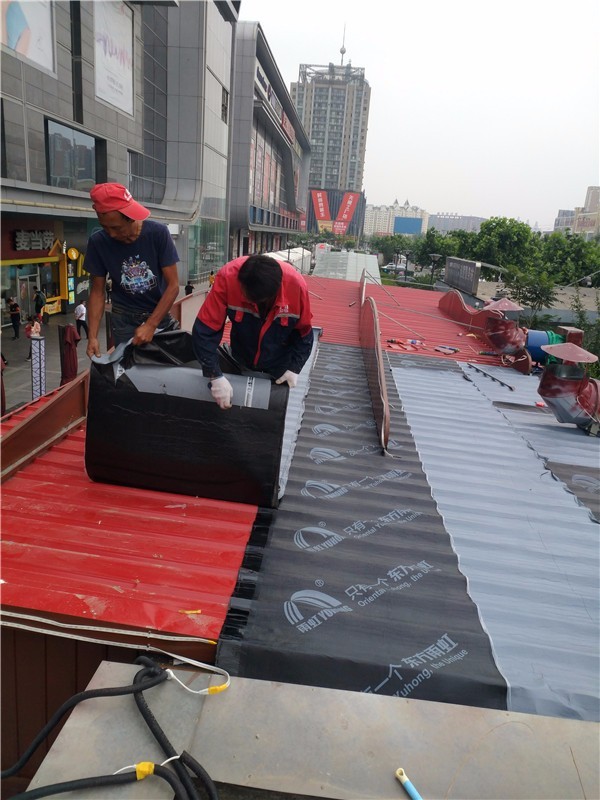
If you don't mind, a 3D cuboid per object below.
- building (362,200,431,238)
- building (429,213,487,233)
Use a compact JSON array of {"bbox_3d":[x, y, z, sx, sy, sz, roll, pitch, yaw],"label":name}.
[{"bbox_3d":[111.539,-212.768,739.486,74.000,46.000,28.000,5,15,3],"label":"building"},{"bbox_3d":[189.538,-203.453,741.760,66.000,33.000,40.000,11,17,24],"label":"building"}]

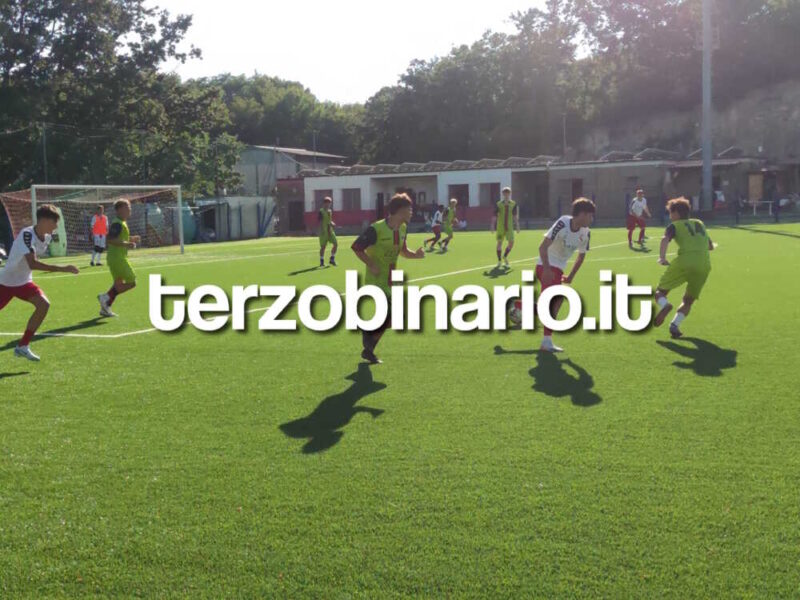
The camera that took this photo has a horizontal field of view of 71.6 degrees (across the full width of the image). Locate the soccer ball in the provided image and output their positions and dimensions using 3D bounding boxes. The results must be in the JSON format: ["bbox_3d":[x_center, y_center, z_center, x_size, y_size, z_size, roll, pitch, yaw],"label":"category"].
[{"bbox_3d":[1.334,0.166,6.350,0.220,0.220,0.220,-2,10,0],"label":"soccer ball"}]

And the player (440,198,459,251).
[{"bbox_3d":[1.505,-2.265,16.867,0.650,1.580,0.480,1,10,15],"label":"player"}]

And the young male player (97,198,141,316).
[{"bbox_3d":[-3.951,-0.599,7.813,0.580,1.630,0.470,-2,10,-3],"label":"young male player"}]

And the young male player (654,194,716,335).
[{"bbox_3d":[3.027,-0.347,5.924,0.600,1.500,0.620,-5,10,-17],"label":"young male player"}]

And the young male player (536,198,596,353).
[{"bbox_3d":[1.613,-0.242,5.472,0.550,1.520,0.680,-10,13,-40],"label":"young male player"}]

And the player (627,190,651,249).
[{"bbox_3d":[6.563,-2.229,15.264,0.620,1.620,0.500,-2,10,-3],"label":"player"}]

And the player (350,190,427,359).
[{"bbox_3d":[-0.119,-0.204,5.264,0.580,1.620,0.570,6,12,38],"label":"player"}]

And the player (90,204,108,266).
[{"bbox_3d":[-8.521,-1.818,15.755,0.540,1.720,0.380,-7,11,-28],"label":"player"}]

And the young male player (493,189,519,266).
[{"bbox_3d":[2.323,-1.589,12.157,0.560,1.700,0.380,0,10,9],"label":"young male player"}]

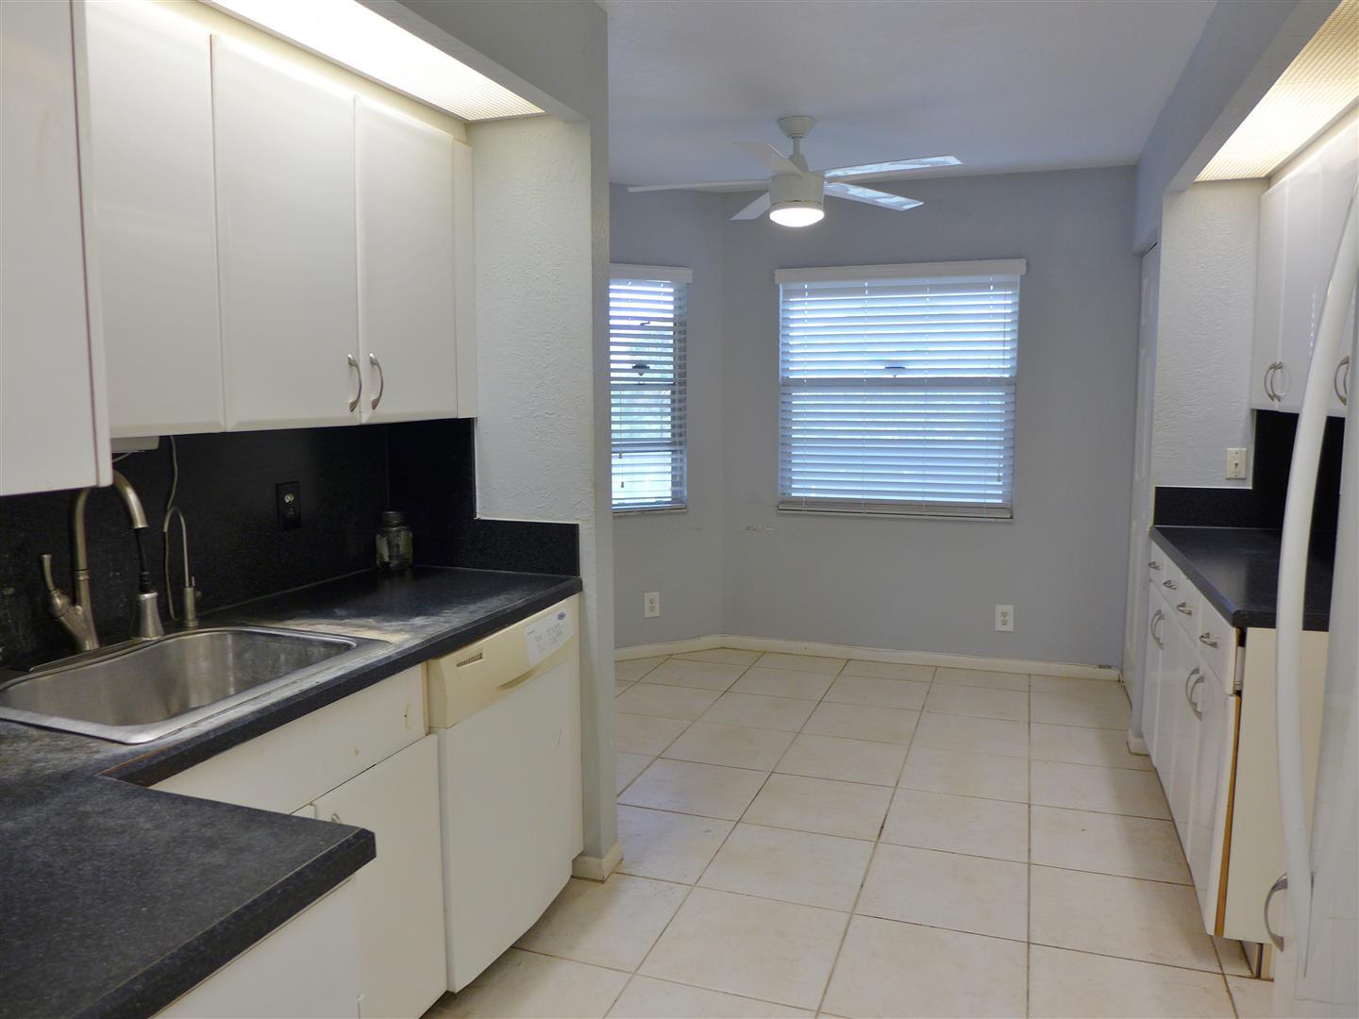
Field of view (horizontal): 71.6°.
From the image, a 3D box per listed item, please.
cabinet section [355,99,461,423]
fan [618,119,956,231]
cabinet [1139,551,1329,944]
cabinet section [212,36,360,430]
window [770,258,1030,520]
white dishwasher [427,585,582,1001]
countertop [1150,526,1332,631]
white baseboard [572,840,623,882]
[{"bbox_3d":[-0.843,-0.611,2.480,0.325,0.760,0.408,2,7,20],"label":"cabinet section"},{"bbox_3d":[0.463,-1.319,3.701,1.300,0.411,1.290,2,7,20],"label":"fan"},{"bbox_3d":[1.871,0.615,2.877,0.635,0.813,1.547,2,7,20],"label":"cabinet"},{"bbox_3d":[-0.984,-0.565,2.098,0.325,0.760,0.411,2,7,20],"label":"cabinet section"},{"bbox_3d":[1.117,-0.613,4.927,1.257,1.302,0.101,2,7,20],"label":"window"},{"bbox_3d":[-0.689,0.694,2.497,0.601,0.841,0.603,2,7,20],"label":"white dishwasher"},{"bbox_3d":[1.863,0.191,2.827,0.642,0.046,1.556,2,7,20],"label":"countertop"},{"bbox_3d":[-0.248,1.048,2.861,0.112,0.078,0.155,2,7,20],"label":"white baseboard"}]

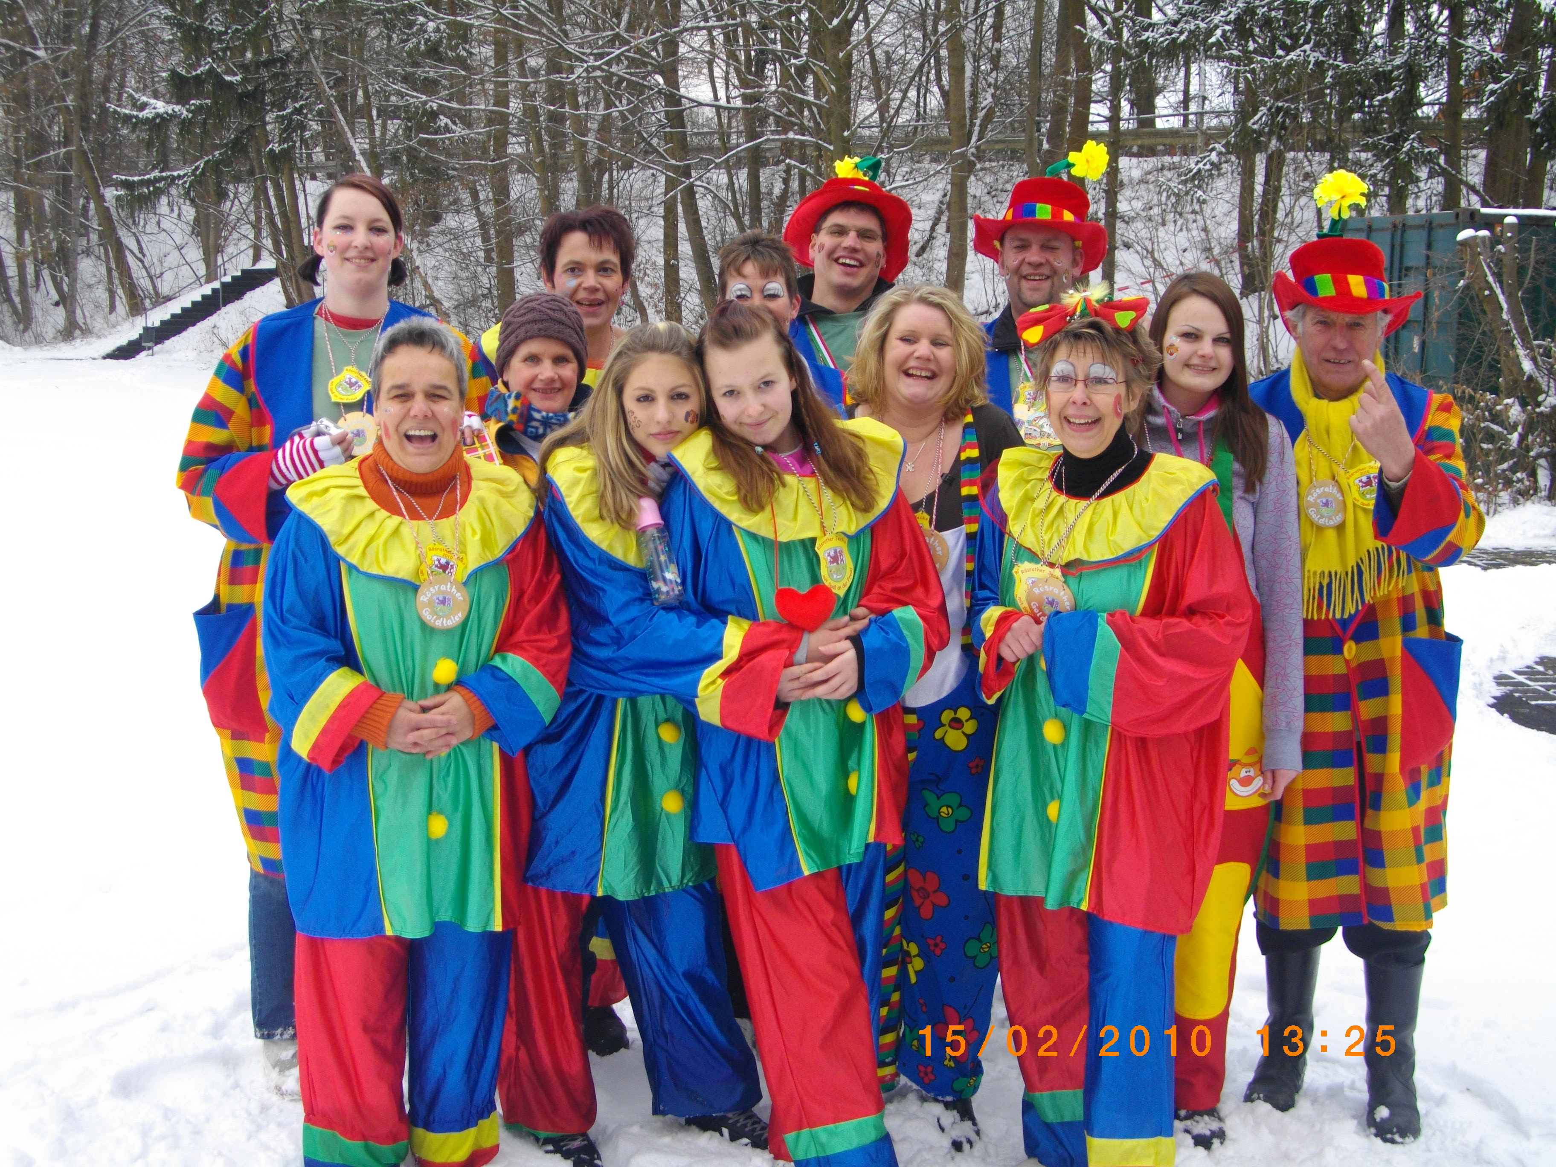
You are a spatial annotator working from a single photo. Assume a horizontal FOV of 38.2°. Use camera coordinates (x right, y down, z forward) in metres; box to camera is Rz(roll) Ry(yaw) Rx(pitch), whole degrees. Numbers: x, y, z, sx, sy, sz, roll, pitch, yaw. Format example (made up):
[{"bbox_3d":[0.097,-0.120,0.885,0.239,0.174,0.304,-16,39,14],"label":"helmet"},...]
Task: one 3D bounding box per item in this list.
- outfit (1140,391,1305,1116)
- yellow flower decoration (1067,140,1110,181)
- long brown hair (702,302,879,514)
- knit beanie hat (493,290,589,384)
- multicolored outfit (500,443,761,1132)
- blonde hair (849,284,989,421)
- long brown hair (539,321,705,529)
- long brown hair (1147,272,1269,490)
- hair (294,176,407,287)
[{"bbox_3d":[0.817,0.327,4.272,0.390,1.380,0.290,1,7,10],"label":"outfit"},{"bbox_3d":[0.650,-0.885,4.707,0.090,0.085,0.070,0,7,0],"label":"yellow flower decoration"},{"bbox_3d":[0.018,-0.300,3.822,0.310,0.350,0.270,1,7,2],"label":"long brown hair"},{"bbox_3d":[-0.462,-0.485,4.404,0.185,0.180,0.210,0,7,-3],"label":"knit beanie hat"},{"bbox_3d":[-0.262,0.400,4.129,0.510,1.300,0.400,-1,7,-12],"label":"multicolored outfit"},{"bbox_3d":[0.260,-0.426,4.149,0.255,0.250,0.240,0,7,-6],"label":"blonde hair"},{"bbox_3d":[-0.279,-0.278,4.026,0.285,0.360,0.240,-1,7,-6],"label":"long brown hair"},{"bbox_3d":[0.794,-0.375,4.155,0.230,0.395,0.250,0,7,1],"label":"long brown hair"},{"bbox_3d":[-0.844,-0.700,4.458,0.220,0.220,0.220,-2,7,-16],"label":"hair"}]

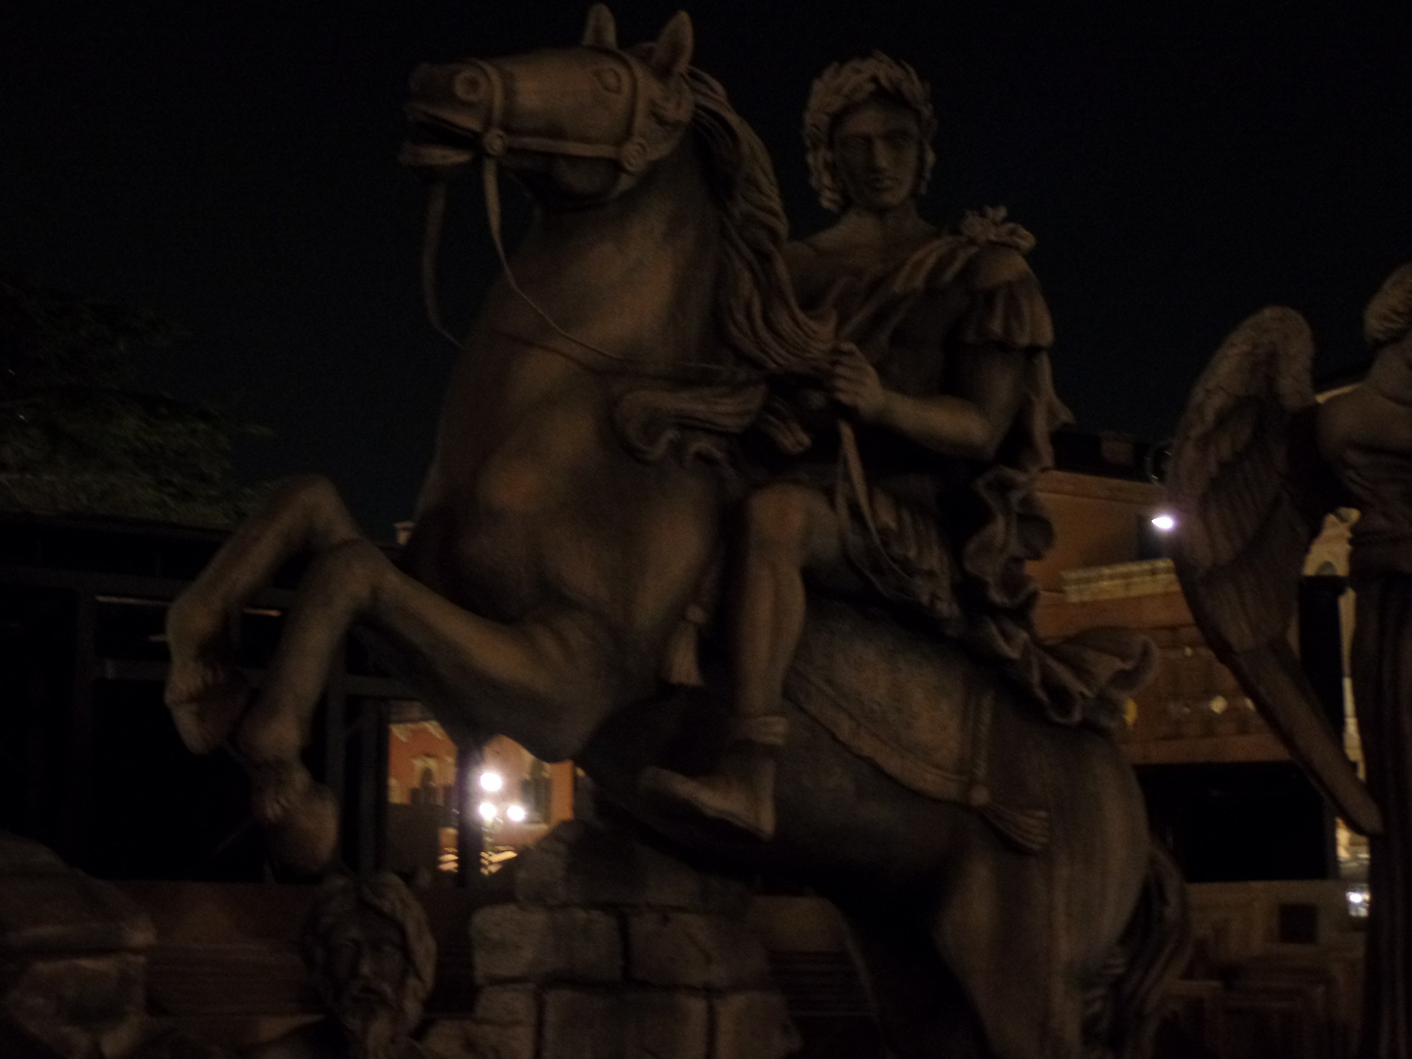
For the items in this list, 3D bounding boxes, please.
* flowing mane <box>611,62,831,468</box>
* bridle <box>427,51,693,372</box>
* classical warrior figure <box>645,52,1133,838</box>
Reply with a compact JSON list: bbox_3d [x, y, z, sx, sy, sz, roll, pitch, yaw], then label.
[{"bbox_3d":[0.037,-0.606,7.300,0.470,0.930,0.360,5,-9,-32],"label":"flowing mane"},{"bbox_3d":[-0.333,-0.718,7.150,0.580,0.730,0.320,4,-9,-30],"label":"bridle"},{"bbox_3d":[0.394,-0.191,7.500,1.120,1.860,1.050,7,-10,-42],"label":"classical warrior figure"}]

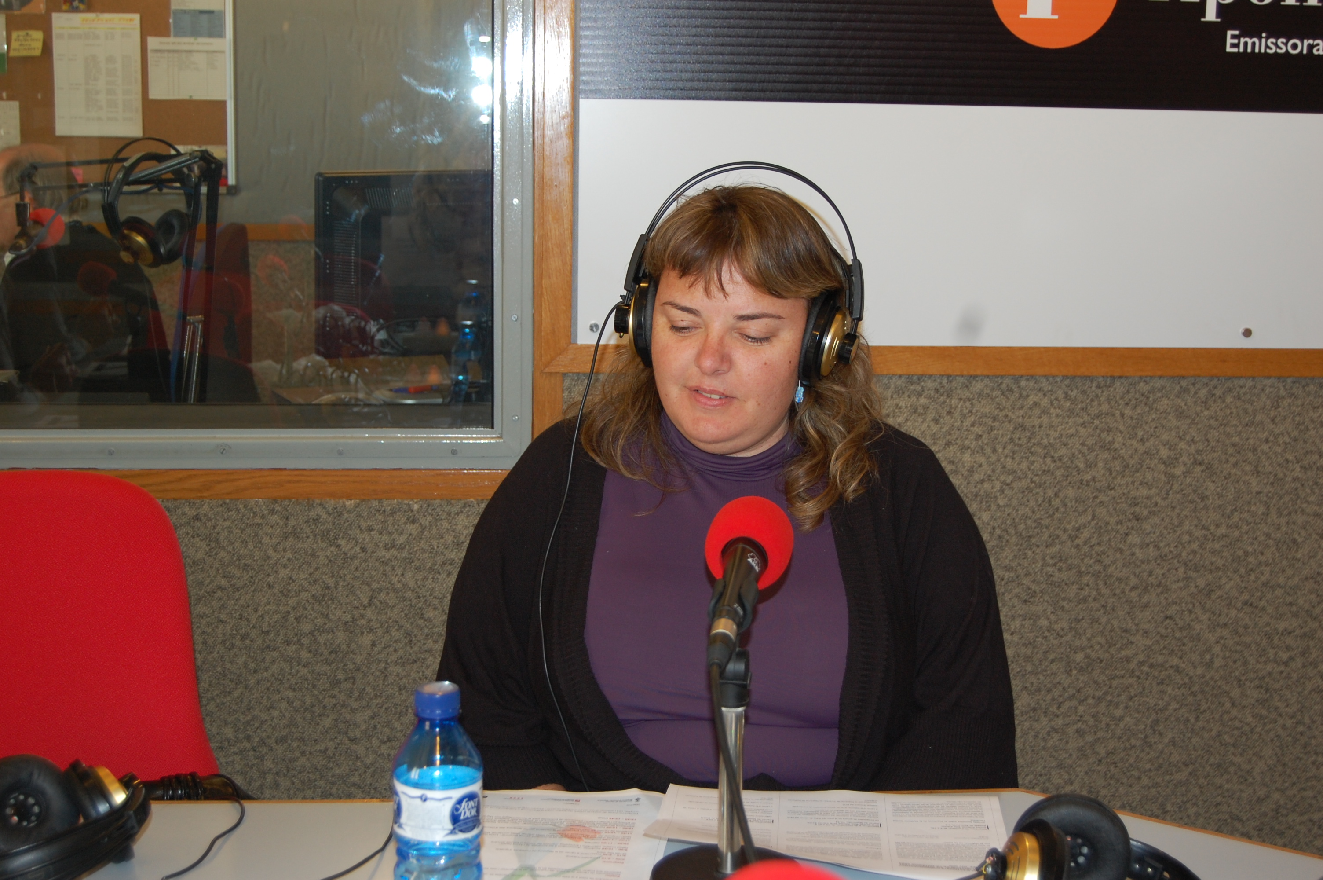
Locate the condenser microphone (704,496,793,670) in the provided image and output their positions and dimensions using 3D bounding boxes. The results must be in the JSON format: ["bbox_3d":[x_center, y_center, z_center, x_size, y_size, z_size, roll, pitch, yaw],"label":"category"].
[{"bbox_3d":[0.061,0.115,1.515,0.070,0.070,0.216,2,30,11],"label":"condenser microphone"}]

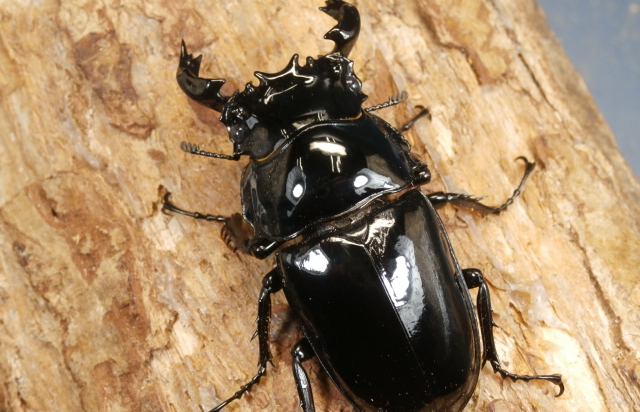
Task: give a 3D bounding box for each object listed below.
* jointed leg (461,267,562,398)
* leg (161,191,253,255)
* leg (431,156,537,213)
[{"bbox_3d":[0.022,0.016,0.151,0.006,0.008,0.019,-38,65,-23],"label":"jointed leg"},{"bbox_3d":[-0.013,0.002,0.160,0.017,0.006,0.004,29,60,16],"label":"leg"},{"bbox_3d":[0.022,-0.002,0.163,0.019,0.006,0.006,-31,63,-20],"label":"leg"}]

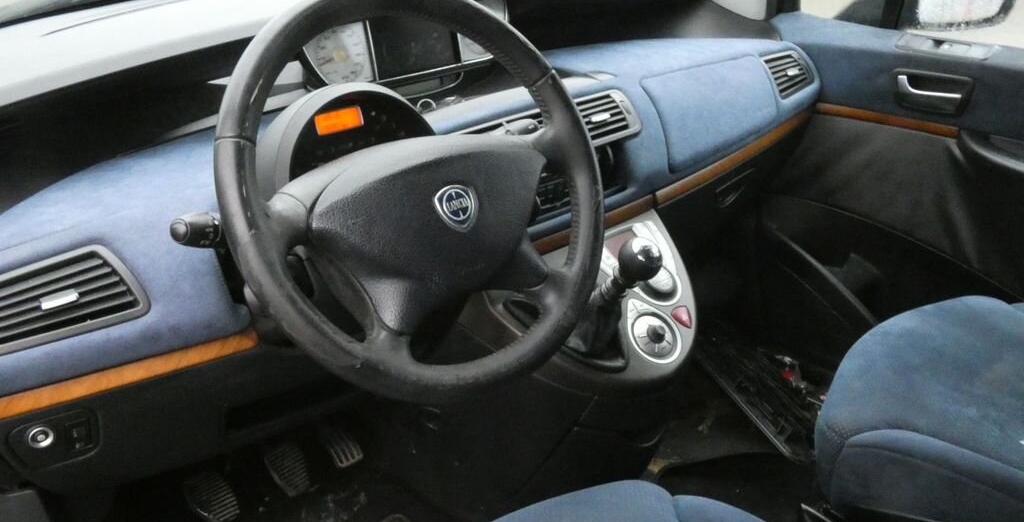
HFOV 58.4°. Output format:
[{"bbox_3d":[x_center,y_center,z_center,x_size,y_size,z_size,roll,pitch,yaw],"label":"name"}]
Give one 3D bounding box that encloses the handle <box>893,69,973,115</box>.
[{"bbox_3d":[0.748,-0.299,1.630,0.035,0.068,0.130,-25,33,-37],"label":"handle"}]

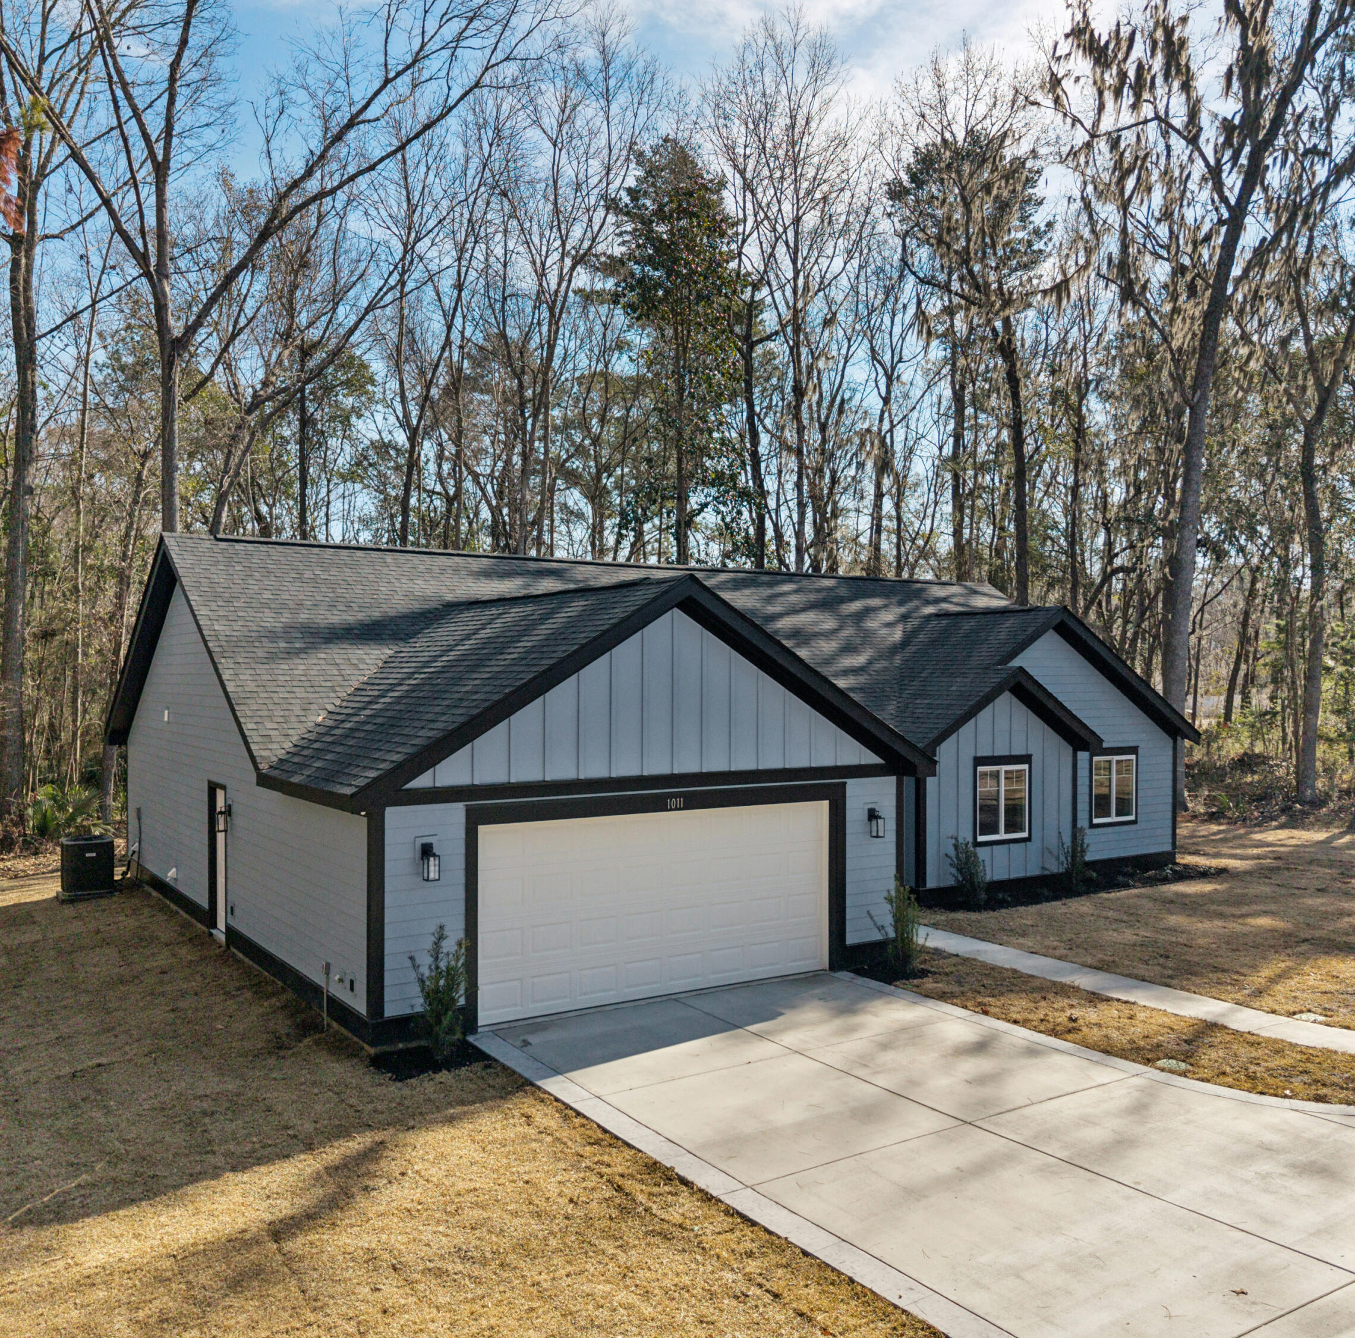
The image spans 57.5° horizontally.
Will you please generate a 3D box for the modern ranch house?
[{"bbox_3d":[0.584,0.913,22.484,18.044,5.918,14.099,0,-1,-33],"label":"modern ranch house"}]

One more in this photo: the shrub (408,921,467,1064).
[{"bbox_3d":[-2.336,3.139,12.088,0.580,1.310,0.580,0,0,0],"label":"shrub"}]

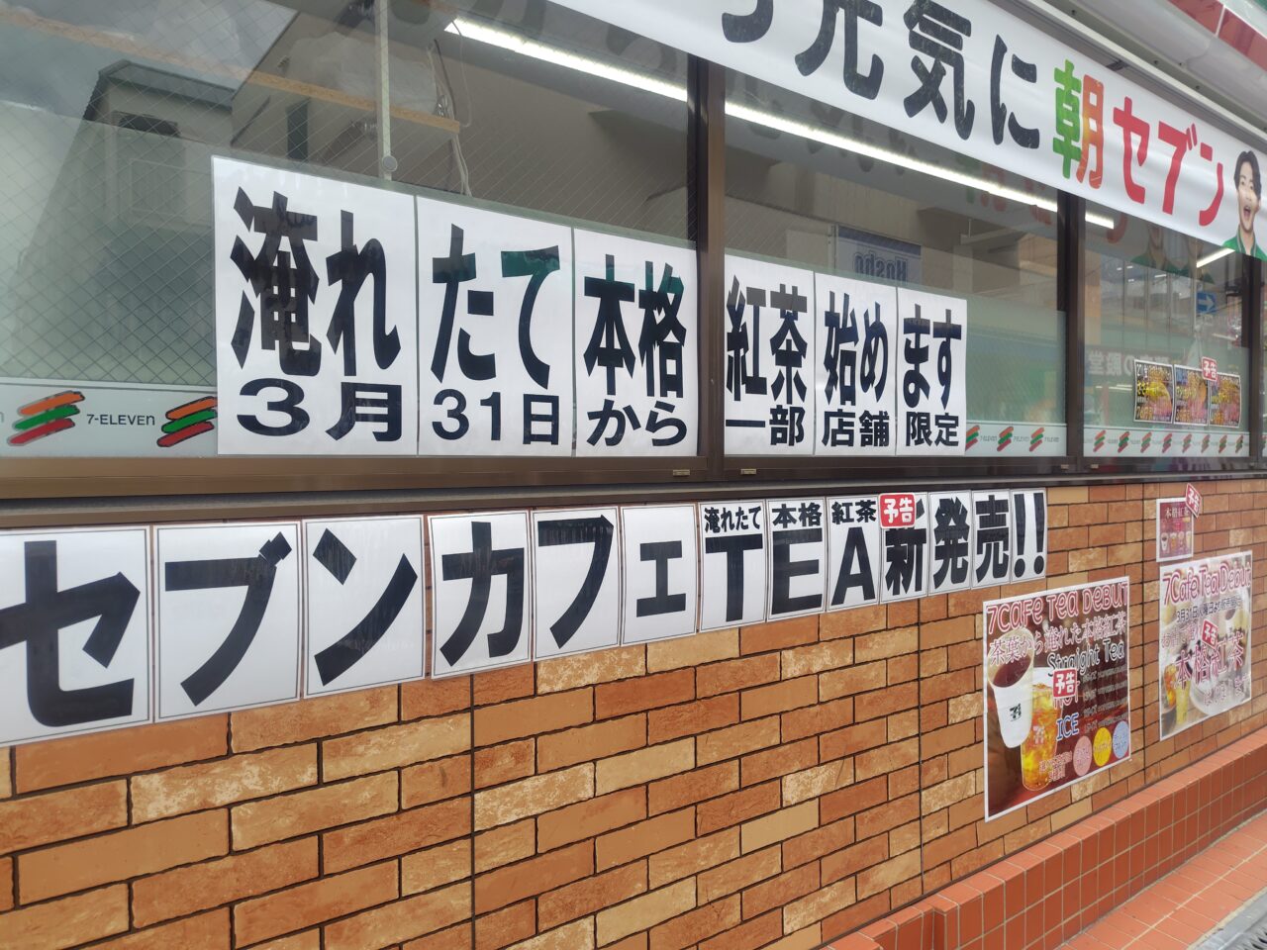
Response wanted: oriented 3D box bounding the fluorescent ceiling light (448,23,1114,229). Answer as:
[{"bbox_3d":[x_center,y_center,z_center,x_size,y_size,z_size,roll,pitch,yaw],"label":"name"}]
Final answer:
[{"bbox_3d":[1.053,-1.333,3.491,3.881,0.050,0.090,-1,1,-35],"label":"fluorescent ceiling light"}]

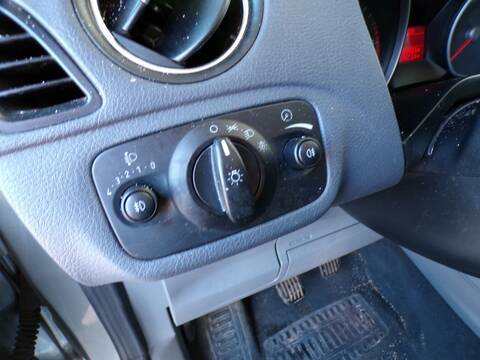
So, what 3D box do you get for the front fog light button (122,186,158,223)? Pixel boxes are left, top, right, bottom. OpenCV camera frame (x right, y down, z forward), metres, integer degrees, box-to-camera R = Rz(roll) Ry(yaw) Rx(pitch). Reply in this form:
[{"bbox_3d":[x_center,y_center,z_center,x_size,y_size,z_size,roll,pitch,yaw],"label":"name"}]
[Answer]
[{"bbox_3d":[-0.053,0.013,0.176,0.018,0.018,0.014,-17,13,-16],"label":"front fog light button"}]

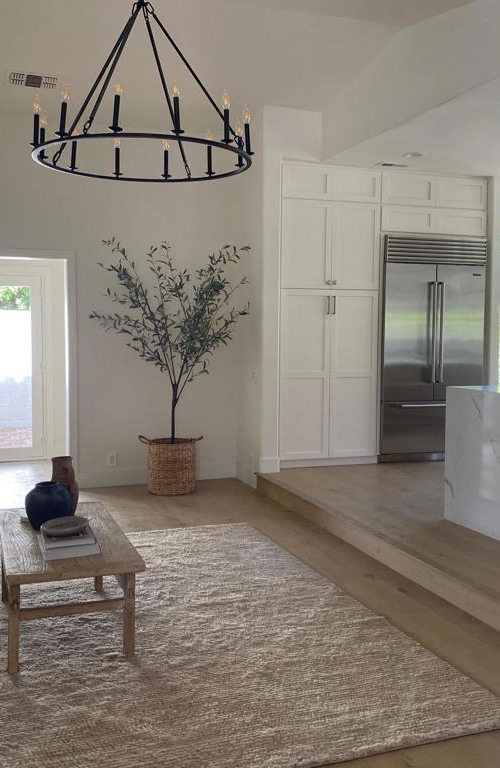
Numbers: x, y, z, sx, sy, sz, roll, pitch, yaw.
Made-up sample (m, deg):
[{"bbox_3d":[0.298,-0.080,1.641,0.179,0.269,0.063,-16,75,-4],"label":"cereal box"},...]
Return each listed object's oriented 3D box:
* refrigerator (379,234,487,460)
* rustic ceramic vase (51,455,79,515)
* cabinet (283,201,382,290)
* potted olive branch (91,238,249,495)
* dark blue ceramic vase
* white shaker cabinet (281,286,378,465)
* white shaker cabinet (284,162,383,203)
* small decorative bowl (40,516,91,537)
[{"bbox_3d":[1.725,-0.337,7.781,1.132,2.177,0.680,-1,4,-18],"label":"refrigerator"},{"bbox_3d":[-0.918,0.511,3.796,0.140,0.315,0.140,-1,4,-18],"label":"rustic ceramic vase"},{"bbox_3d":[0.664,-1.298,7.403,0.993,0.807,0.600,-1,4,-18],"label":"cabinet"},{"bbox_3d":[-0.629,-0.137,6.558,1.390,2.172,0.860,-1,4,-19],"label":"potted olive branch"},{"bbox_3d":[-0.980,0.593,3.736,0.216,0.220,0.216,-1,4,-19],"label":"dark blue ceramic vase"},{"bbox_3d":[0.644,-0.101,7.416,0.995,1.562,0.600,-1,4,-19],"label":"white shaker cabinet"},{"bbox_3d":[0.655,-1.852,7.312,0.990,0.317,0.600,-1,4,-19],"label":"white shaker cabinet"},{"bbox_3d":[-0.824,0.639,3.421,0.216,0.047,0.216,-1,4,-19],"label":"small decorative bowl"}]

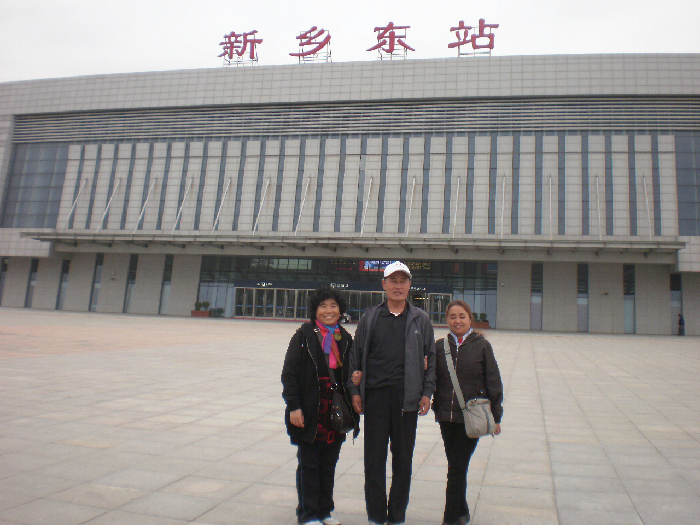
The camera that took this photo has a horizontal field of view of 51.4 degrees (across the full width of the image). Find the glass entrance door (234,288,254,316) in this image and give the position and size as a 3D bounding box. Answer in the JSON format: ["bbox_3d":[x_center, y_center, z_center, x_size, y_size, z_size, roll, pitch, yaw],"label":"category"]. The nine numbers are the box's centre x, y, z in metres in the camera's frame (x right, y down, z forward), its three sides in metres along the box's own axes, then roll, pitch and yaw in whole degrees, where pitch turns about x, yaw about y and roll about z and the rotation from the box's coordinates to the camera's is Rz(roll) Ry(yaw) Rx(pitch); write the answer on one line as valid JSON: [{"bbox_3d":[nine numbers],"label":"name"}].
[{"bbox_3d":[-9.289,3.587,64.424,1.880,2.600,0.200,1,-3,14],"label":"glass entrance door"}]

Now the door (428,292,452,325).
[{"bbox_3d":[7.529,3.923,60.231,1.880,2.600,0.200,1,-3,14],"label":"door"}]

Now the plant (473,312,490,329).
[{"bbox_3d":[10.385,4.675,58.745,1.800,1.250,0.650,1,-3,14],"label":"plant"}]

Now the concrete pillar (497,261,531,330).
[{"bbox_3d":[13.427,2.734,59.473,2.670,5.450,0.900,1,-3,14],"label":"concrete pillar"}]

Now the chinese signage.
[{"bbox_3d":[0.245,-20.404,67.326,26.300,3.300,0.600,1,-3,14],"label":"chinese signage"}]

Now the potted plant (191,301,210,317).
[{"bbox_3d":[-13.140,4.183,64.611,1.880,1.250,0.650,1,-3,14],"label":"potted plant"}]

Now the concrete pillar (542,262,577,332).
[{"bbox_3d":[16.907,2.810,58.605,2.670,5.450,0.900,1,-3,14],"label":"concrete pillar"}]

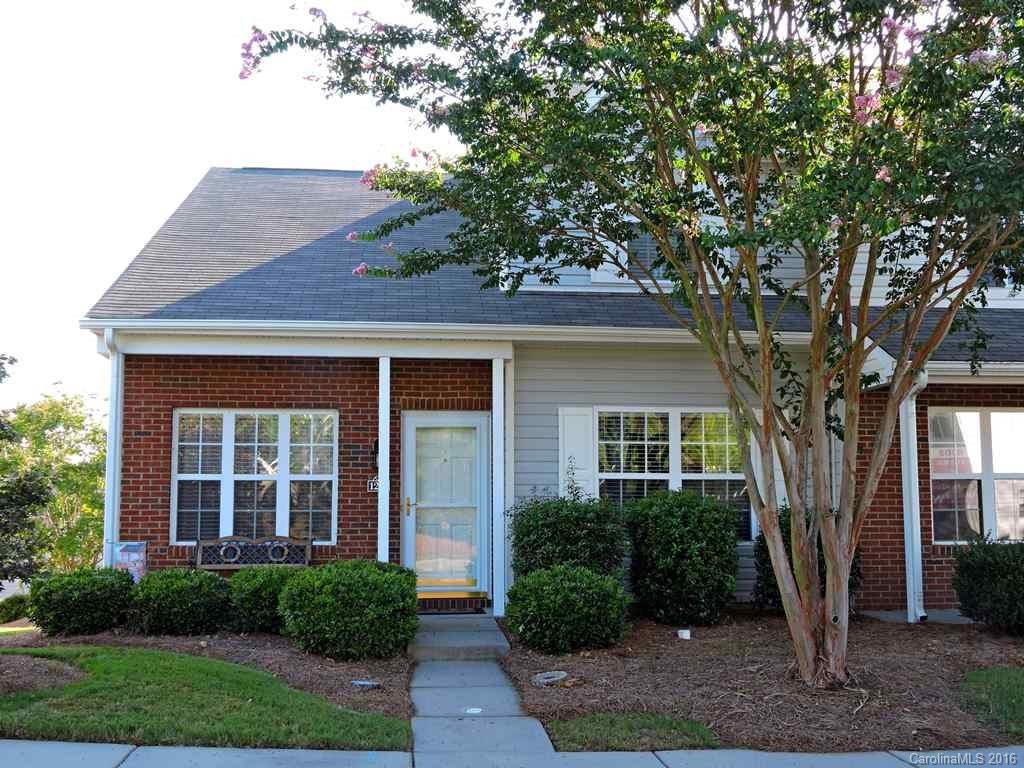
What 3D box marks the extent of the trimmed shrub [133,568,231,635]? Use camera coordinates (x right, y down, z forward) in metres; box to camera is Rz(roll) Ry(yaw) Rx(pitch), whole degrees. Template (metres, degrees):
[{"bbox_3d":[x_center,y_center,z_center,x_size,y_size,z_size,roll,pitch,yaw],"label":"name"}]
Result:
[{"bbox_3d":[-3.198,2.093,11.450,0.950,0.580,0.850,1,-6,-8],"label":"trimmed shrub"}]

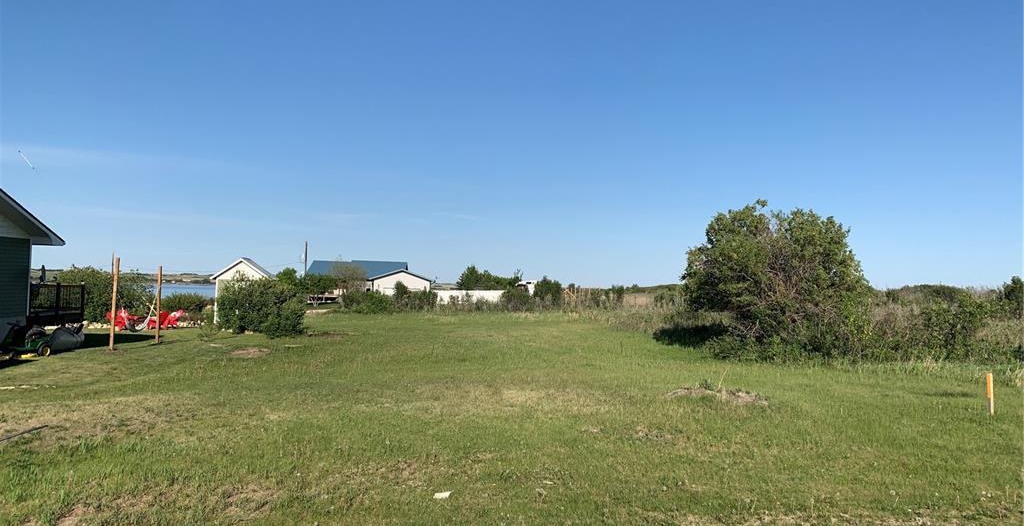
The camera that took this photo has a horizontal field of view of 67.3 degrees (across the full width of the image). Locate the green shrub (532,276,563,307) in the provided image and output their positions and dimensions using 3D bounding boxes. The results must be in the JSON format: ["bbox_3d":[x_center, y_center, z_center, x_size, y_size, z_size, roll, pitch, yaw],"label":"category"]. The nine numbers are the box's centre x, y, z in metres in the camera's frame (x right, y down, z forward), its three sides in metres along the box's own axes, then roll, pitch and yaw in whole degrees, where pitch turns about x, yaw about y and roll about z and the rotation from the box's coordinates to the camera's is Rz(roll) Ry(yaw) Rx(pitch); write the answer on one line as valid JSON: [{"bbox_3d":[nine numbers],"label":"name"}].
[{"bbox_3d":[2.631,2.149,57.000,2.223,2.446,2.200,0,-1,0],"label":"green shrub"}]

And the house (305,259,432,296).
[{"bbox_3d":[-16.233,2.206,87.000,14.000,5.200,11.000,1,-2,3],"label":"house"}]

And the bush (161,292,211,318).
[{"bbox_3d":[-16.132,2.125,38.000,2.470,1.433,2.100,0,-1,0],"label":"bush"}]

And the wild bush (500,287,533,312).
[{"bbox_3d":[0.316,2.563,54.000,2.247,1.685,2.000,0,-1,0],"label":"wild bush"}]

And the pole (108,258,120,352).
[{"bbox_3d":[-9.962,1.041,19.300,0.100,2.350,0.100,3,-2,-17],"label":"pole"}]

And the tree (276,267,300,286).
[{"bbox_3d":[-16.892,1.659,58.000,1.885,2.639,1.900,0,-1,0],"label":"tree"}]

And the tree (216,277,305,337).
[{"bbox_3d":[-8.829,1.562,27.000,3.089,2.106,2.700,0,-1,0],"label":"tree"}]

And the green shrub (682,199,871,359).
[{"bbox_3d":[6.534,0.408,19.000,4.400,3.800,4.000,0,-2,17],"label":"green shrub"}]

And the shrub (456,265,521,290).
[{"bbox_3d":[-2.383,2.180,78.000,6.400,4.000,4.500,1,-2,0],"label":"shrub"}]

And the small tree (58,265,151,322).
[{"bbox_3d":[-18.369,1.413,34.500,3.900,2.450,2.800,2,-2,-17],"label":"small tree"}]

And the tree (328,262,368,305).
[{"bbox_3d":[-12.833,1.560,60.000,2.965,3.667,2.800,0,-1,0],"label":"tree"}]

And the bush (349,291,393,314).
[{"bbox_3d":[-9.199,2.568,50.000,2.800,1.450,2.200,1,-2,-11],"label":"bush"}]

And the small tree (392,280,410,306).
[{"bbox_3d":[-8.046,2.221,56.000,1.311,2.039,1.300,0,-1,0],"label":"small tree"}]

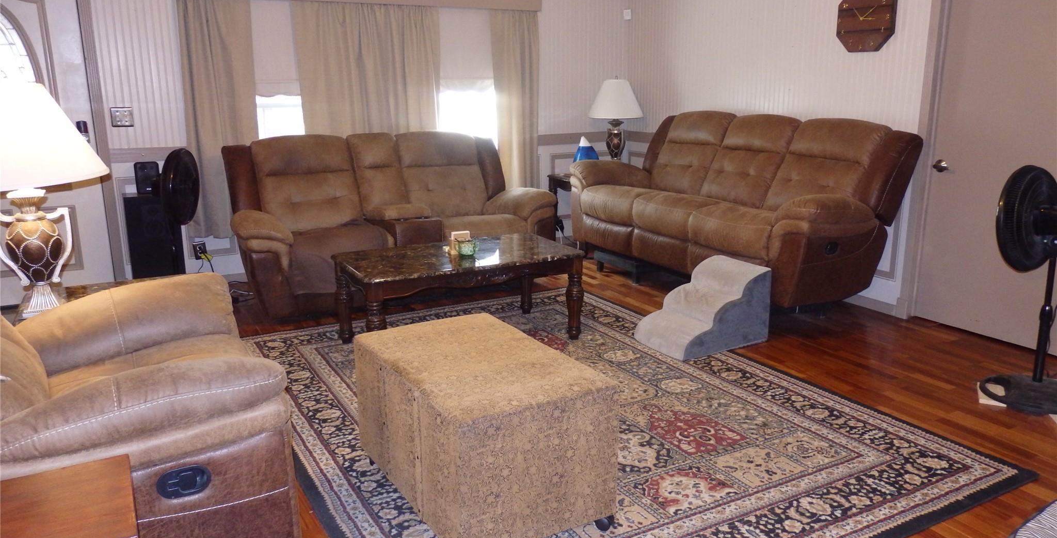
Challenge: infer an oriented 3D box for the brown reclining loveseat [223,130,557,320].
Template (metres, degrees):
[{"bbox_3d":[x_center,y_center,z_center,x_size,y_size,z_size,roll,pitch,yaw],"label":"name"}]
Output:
[{"bbox_3d":[-0.926,-0.374,5.129,2.020,1.050,1.000,-6,13,-24],"label":"brown reclining loveseat"}]

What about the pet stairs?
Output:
[{"bbox_3d":[0.908,0.185,4.036,0.560,0.397,0.415,-7,14,-28],"label":"pet stairs"}]

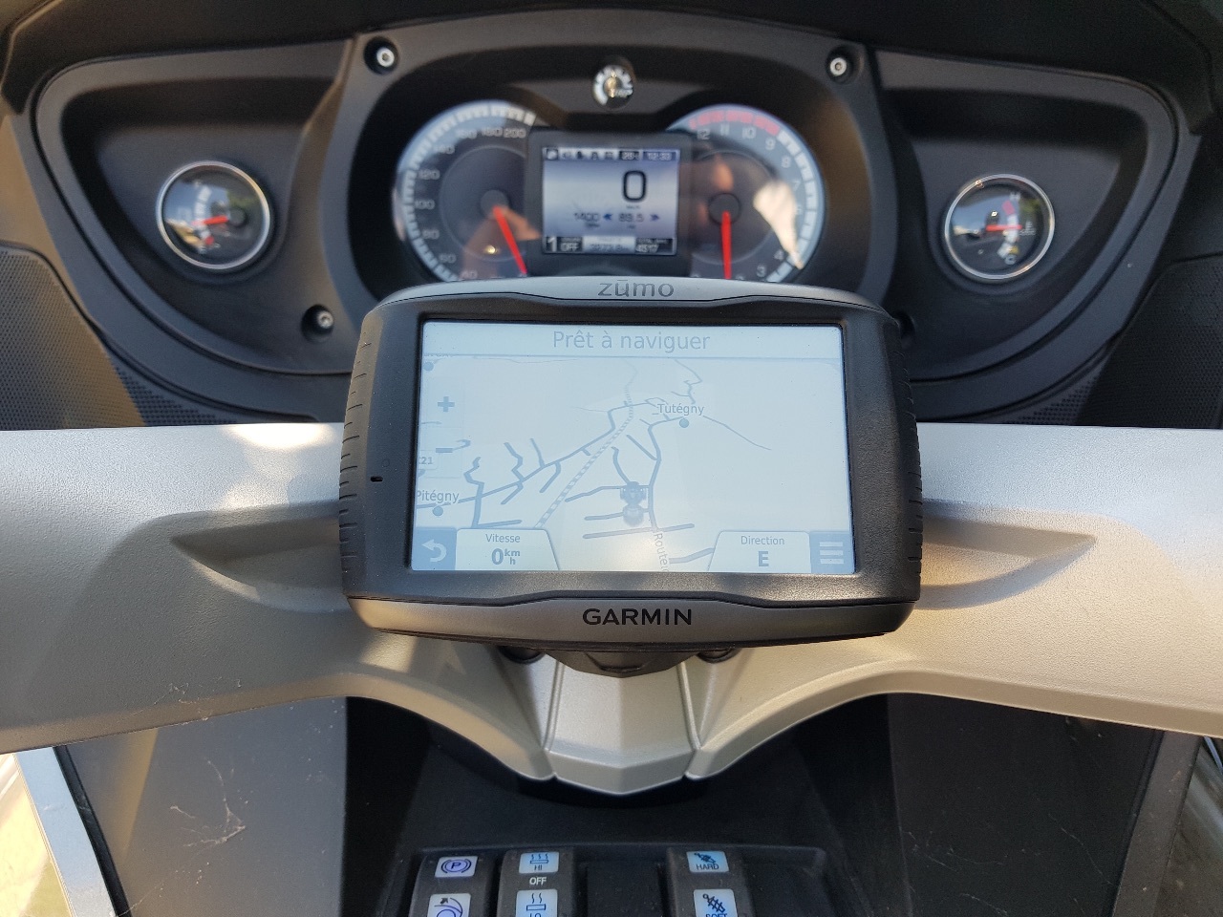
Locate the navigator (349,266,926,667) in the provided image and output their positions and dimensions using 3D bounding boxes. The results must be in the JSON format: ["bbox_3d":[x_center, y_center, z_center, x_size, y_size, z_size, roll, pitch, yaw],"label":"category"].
[{"bbox_3d":[0.005,0.003,0.245,0.145,0.037,0.099,1,77,-1],"label":"navigator"}]

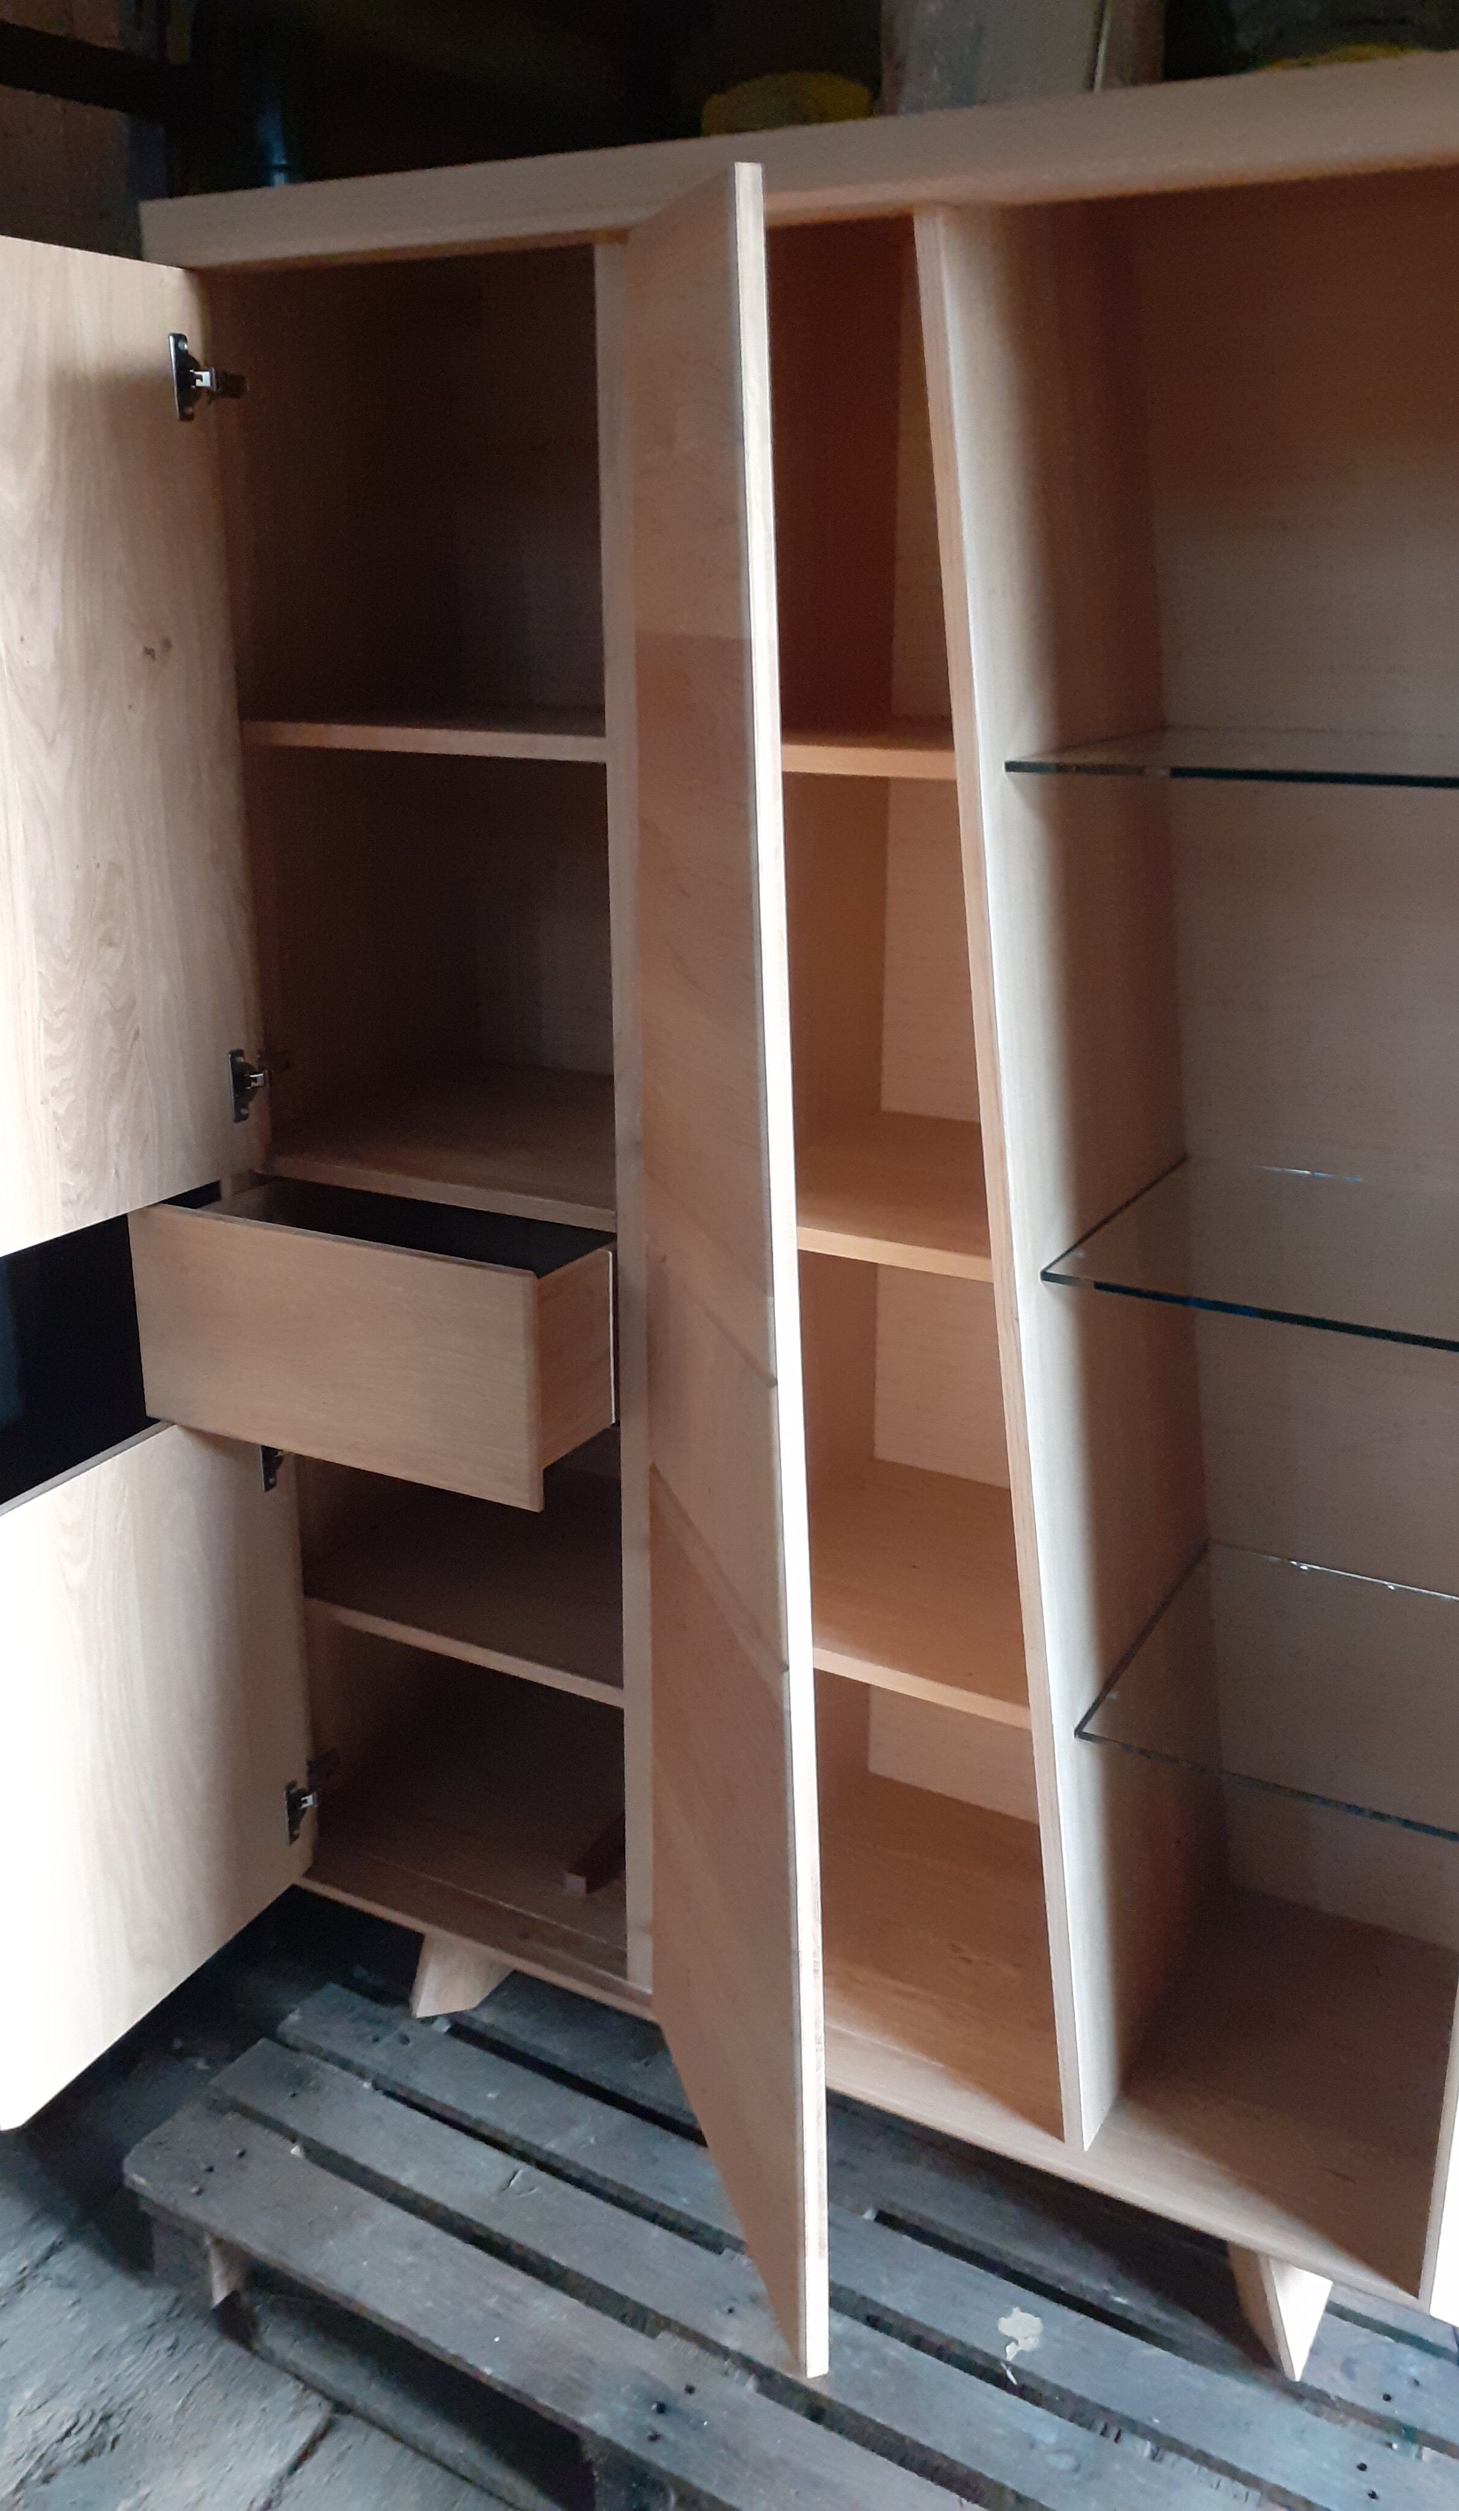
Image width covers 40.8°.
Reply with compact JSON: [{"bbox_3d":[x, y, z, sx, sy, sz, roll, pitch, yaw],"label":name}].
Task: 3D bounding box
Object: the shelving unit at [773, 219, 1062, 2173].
[{"bbox_3d":[0.197,-0.031,1.710,0.421,1.504,0.448,10,20,27],"label":"shelving unit"}]

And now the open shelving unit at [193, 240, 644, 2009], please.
[{"bbox_3d":[-0.160,-0.093,1.892,0.412,1.506,0.448,10,20,27],"label":"open shelving unit"}]

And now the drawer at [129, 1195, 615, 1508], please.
[{"bbox_3d":[-0.249,0.031,1.815,0.424,0.193,0.385,10,20,27],"label":"drawer"}]

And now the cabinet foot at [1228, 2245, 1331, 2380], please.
[{"bbox_3d":[0.469,0.856,1.670,0.105,0.133,0.115,10,20,27],"label":"cabinet foot"}]

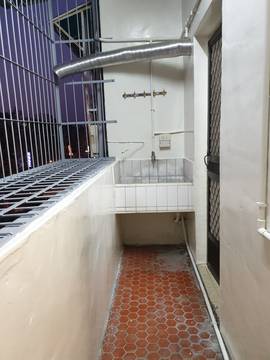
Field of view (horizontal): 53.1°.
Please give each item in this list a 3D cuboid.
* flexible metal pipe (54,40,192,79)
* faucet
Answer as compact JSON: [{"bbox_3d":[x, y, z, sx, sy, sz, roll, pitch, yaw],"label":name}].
[{"bbox_3d":[-0.148,-1.240,2.736,1.470,0.185,0.215,1,10,20],"label":"flexible metal pipe"},{"bbox_3d":[0.216,-0.263,3.154,0.060,0.145,0.125,-2,9,3],"label":"faucet"}]

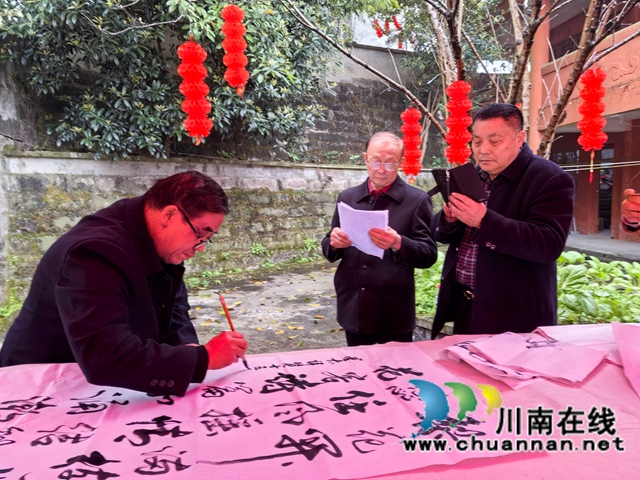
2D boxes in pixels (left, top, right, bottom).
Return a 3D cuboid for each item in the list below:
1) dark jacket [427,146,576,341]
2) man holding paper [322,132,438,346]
[{"bbox_3d":[0.690,0.035,1.900,0.480,0.800,0.580,-4,7,-38],"label":"dark jacket"},{"bbox_3d":[0.280,0.330,2.380,0.570,1.660,0.450,2,6,22],"label":"man holding paper"}]

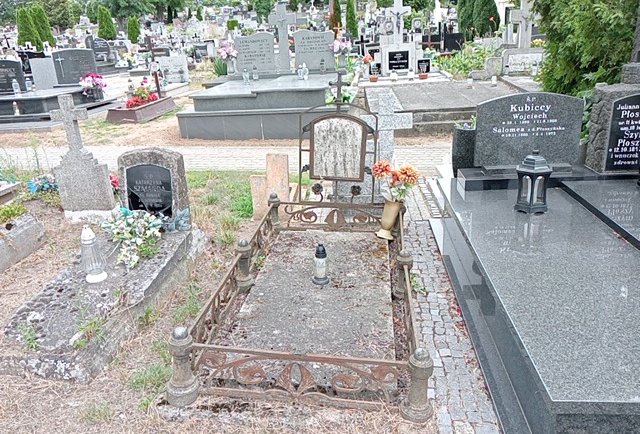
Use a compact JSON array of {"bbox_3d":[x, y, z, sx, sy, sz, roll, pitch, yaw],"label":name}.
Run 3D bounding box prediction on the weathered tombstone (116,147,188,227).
[{"bbox_3d":[-1.180,-0.206,3.818,0.480,0.590,0.180,1,20,7],"label":"weathered tombstone"}]

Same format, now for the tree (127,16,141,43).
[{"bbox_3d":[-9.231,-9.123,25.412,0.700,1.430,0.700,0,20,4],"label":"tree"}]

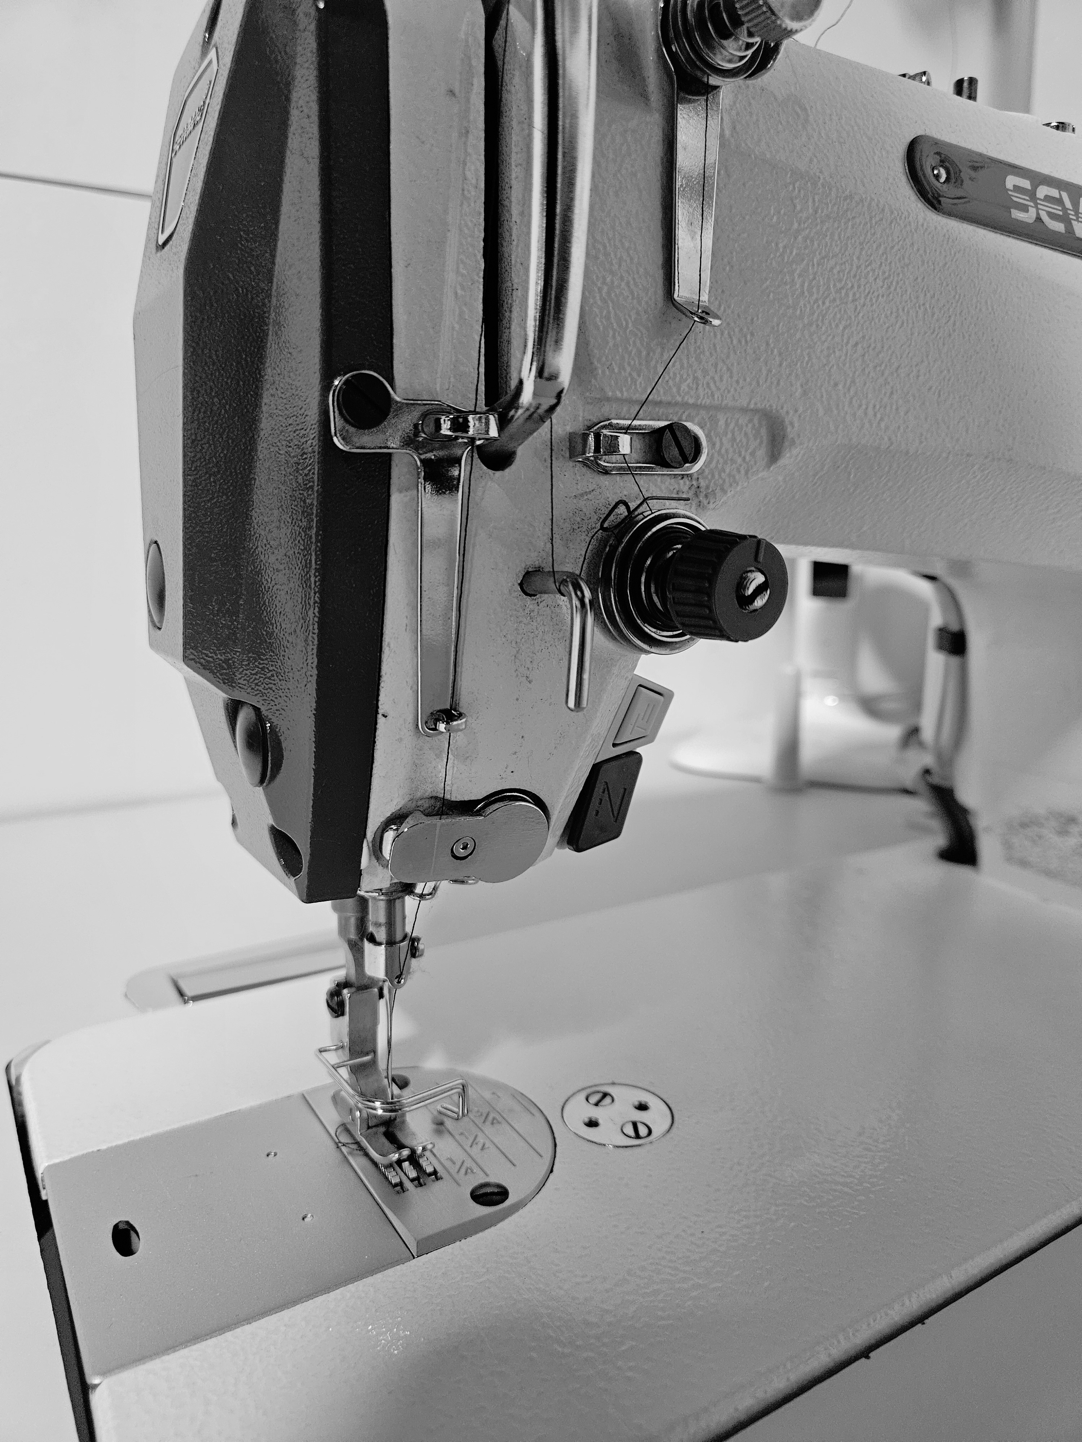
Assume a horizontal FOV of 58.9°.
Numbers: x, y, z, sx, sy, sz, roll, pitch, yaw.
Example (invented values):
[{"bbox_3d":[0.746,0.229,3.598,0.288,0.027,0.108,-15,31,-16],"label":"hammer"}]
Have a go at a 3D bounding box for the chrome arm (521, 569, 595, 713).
[{"bbox_3d":[0.003,-0.015,0.180,0.004,0.025,0.021,-4,12,-32],"label":"chrome arm"}]

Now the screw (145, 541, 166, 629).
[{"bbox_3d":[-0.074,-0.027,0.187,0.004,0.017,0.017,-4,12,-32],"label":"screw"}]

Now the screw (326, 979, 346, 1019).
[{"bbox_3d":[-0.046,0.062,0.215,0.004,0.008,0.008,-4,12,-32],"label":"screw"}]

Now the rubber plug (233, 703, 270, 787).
[{"bbox_3d":[-0.053,0.005,0.179,0.004,0.016,0.016,-4,12,-32],"label":"rubber plug"}]

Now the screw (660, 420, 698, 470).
[{"bbox_3d":[0.027,-0.056,0.197,0.009,0.009,0.004,-4,12,-32],"label":"screw"}]

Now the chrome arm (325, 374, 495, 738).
[{"bbox_3d":[-0.022,-0.027,0.167,0.028,0.063,0.009,-4,12,-32],"label":"chrome arm"}]

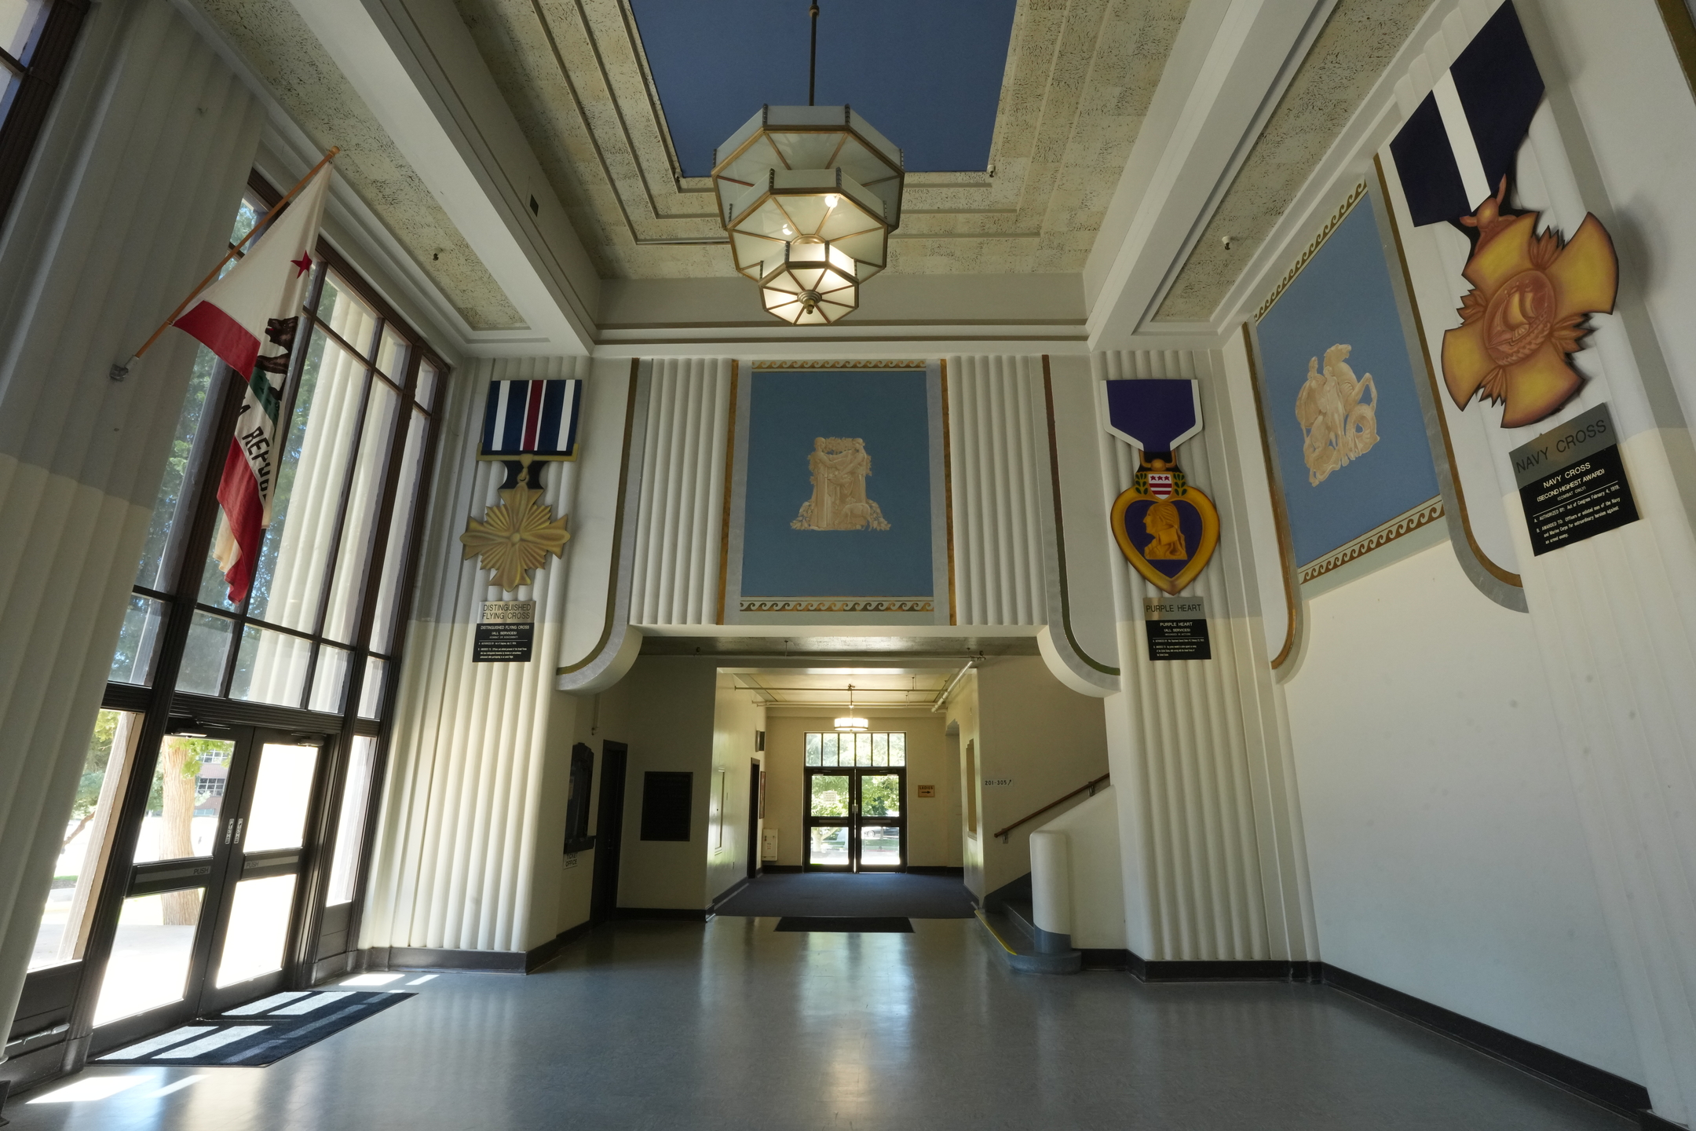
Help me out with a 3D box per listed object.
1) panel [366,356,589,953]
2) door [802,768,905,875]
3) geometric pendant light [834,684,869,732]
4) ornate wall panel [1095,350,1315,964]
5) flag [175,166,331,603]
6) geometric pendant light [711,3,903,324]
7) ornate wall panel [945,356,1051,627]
[{"bbox_3d":[-3.876,0.621,8.266,1.583,6.505,0.250,0,-16,2],"label":"panel"},{"bbox_3d":[0.164,5.412,16.084,2.206,2.119,0.120,0,-16,2],"label":"door"},{"bbox_3d":[0.062,2.675,14.184,0.645,0.906,0.645,0,-16,2],"label":"geometric pendant light"},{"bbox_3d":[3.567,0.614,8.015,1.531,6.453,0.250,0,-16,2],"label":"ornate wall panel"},{"bbox_3d":[-4.012,-1.319,4.871,0.950,3.250,0.380,0,-16,2],"label":"flag"},{"bbox_3d":[-0.237,-2.948,5.038,1.170,2.950,1.170,0,-16,2],"label":"geometric pendant light"},{"bbox_3d":[1.660,-0.914,8.548,0.974,3.273,0.100,0,-16,2],"label":"ornate wall panel"}]

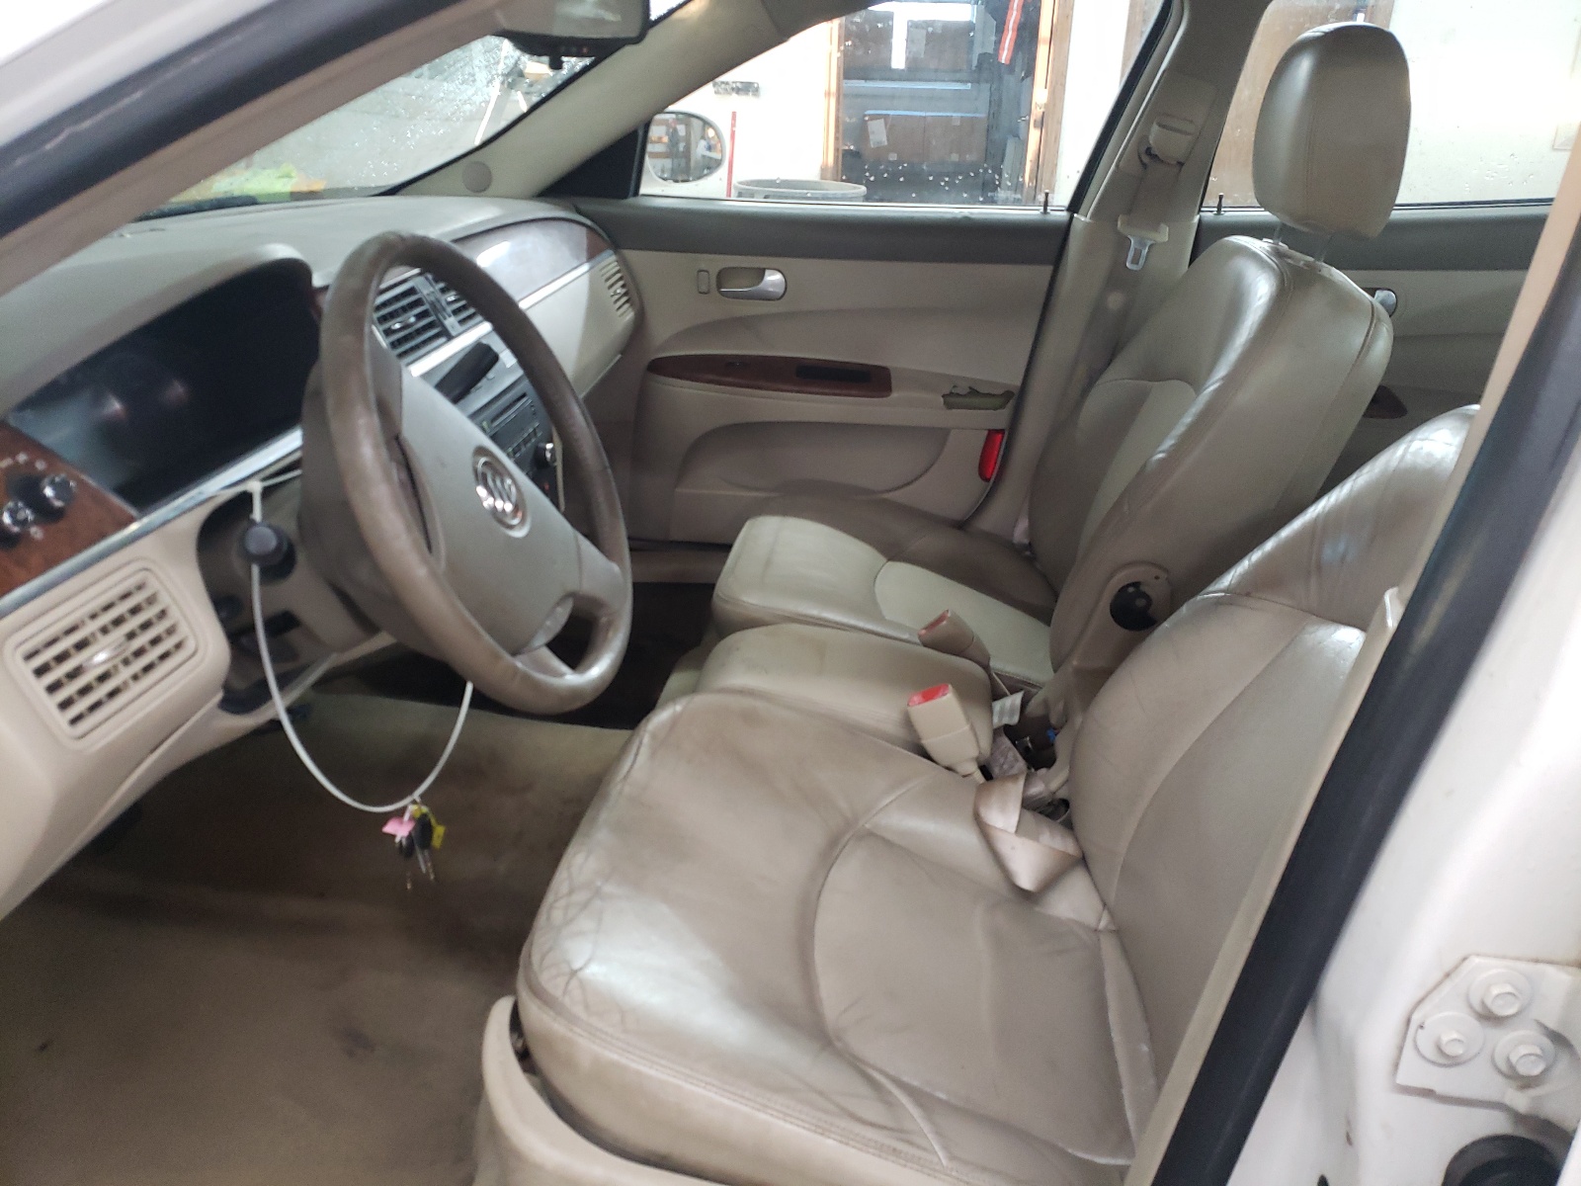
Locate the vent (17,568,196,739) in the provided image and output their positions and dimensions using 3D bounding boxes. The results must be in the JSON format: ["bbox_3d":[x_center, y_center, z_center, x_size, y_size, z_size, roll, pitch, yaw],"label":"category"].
[{"bbox_3d":[-0.449,0.040,0.773,0.030,0.070,0.127,-14,21,15],"label":"vent"}]

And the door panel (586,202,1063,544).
[{"bbox_3d":[0.004,-0.341,1.965,0.825,0.605,0.120,4,25,7],"label":"door panel"}]

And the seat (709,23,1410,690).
[{"bbox_3d":[0.320,-0.274,1.581,0.820,0.885,0.510,4,25,7],"label":"seat"}]

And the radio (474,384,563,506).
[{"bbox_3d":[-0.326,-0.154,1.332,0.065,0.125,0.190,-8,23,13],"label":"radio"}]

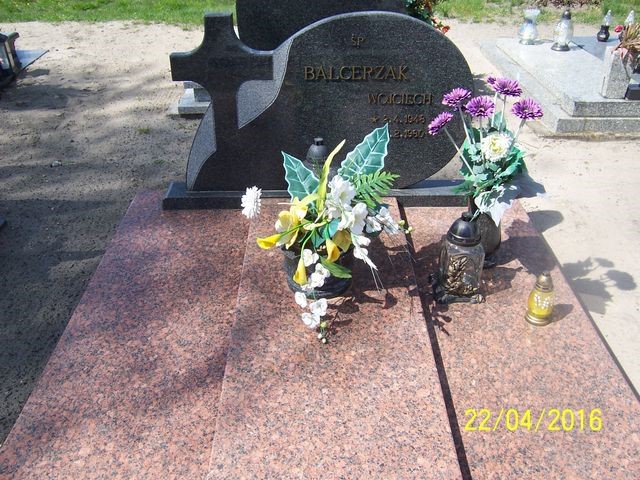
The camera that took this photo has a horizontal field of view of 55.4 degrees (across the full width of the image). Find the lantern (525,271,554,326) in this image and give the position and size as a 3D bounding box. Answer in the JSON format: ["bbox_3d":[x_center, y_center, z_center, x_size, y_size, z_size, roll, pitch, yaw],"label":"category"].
[{"bbox_3d":[0.610,0.154,1.679,0.078,0.155,0.078,-1,30,-1],"label":"lantern"}]

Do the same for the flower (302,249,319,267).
[{"bbox_3d":[-0.027,0.050,1.746,0.046,0.046,0.028,-1,30,-1],"label":"flower"}]

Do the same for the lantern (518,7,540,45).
[{"bbox_3d":[1.835,-1.884,5.321,0.165,0.315,0.165,-1,30,0],"label":"lantern"}]

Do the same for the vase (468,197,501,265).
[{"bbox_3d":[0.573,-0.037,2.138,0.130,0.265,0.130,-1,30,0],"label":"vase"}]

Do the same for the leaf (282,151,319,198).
[{"bbox_3d":[-0.060,-0.195,1.869,0.085,0.169,0.040,-31,-5,-9],"label":"leaf"}]

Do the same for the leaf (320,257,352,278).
[{"bbox_3d":[0.052,0.087,1.931,0.110,0.050,0.060,16,34,26],"label":"leaf"}]

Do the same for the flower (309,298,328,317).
[{"bbox_3d":[-0.004,0.189,1.709,0.053,0.030,0.050,0,63,0],"label":"flower"}]

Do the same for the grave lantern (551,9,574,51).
[{"bbox_3d":[1.895,-1.630,4.720,0.148,0.291,0.148,-1,30,-1],"label":"grave lantern"}]

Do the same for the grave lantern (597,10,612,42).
[{"bbox_3d":[2.322,-1.731,4.933,0.100,0.238,0.100,-1,30,-1],"label":"grave lantern"}]

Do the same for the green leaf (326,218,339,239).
[{"bbox_3d":[0.036,-0.033,1.767,0.037,0.048,0.030,-1,30,-1],"label":"green leaf"}]

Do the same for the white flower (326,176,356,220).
[{"bbox_3d":[0.060,-0.121,1.692,0.085,0.100,0.070,-1,30,-1],"label":"white flower"}]

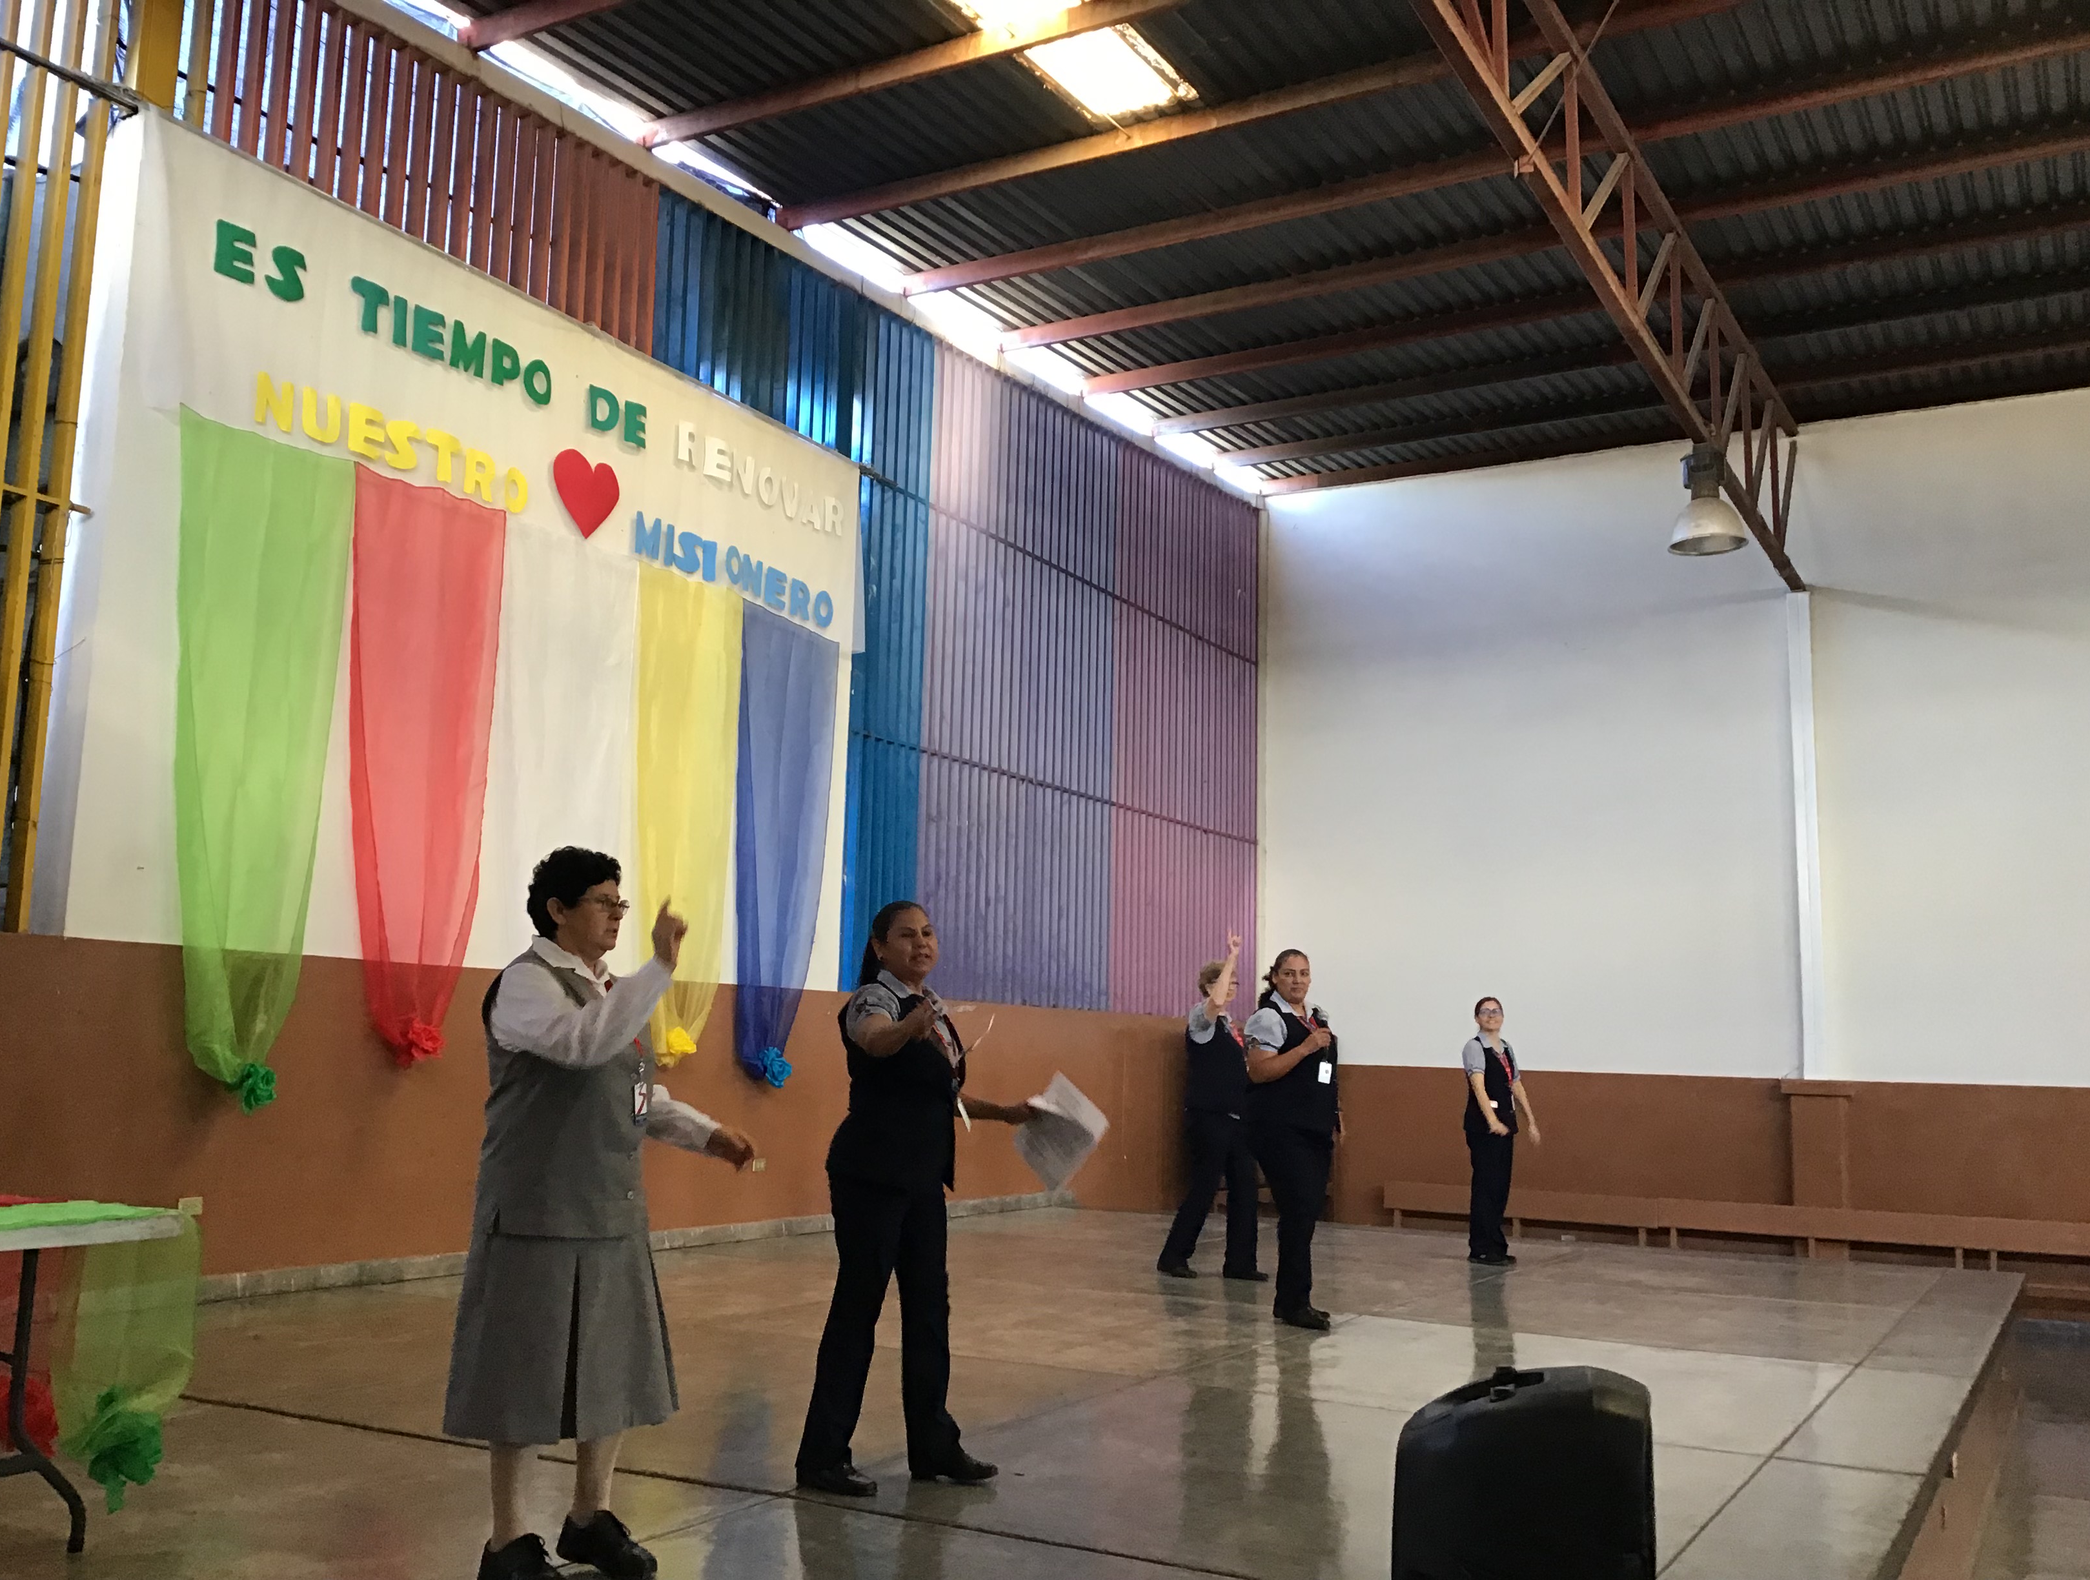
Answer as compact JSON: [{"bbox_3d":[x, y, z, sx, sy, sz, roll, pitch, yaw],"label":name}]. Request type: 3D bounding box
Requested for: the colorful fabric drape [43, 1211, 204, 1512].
[{"bbox_3d":[-2.187,1.354,4.507,0.540,0.700,0.190,-3,-9,29],"label":"colorful fabric drape"}]

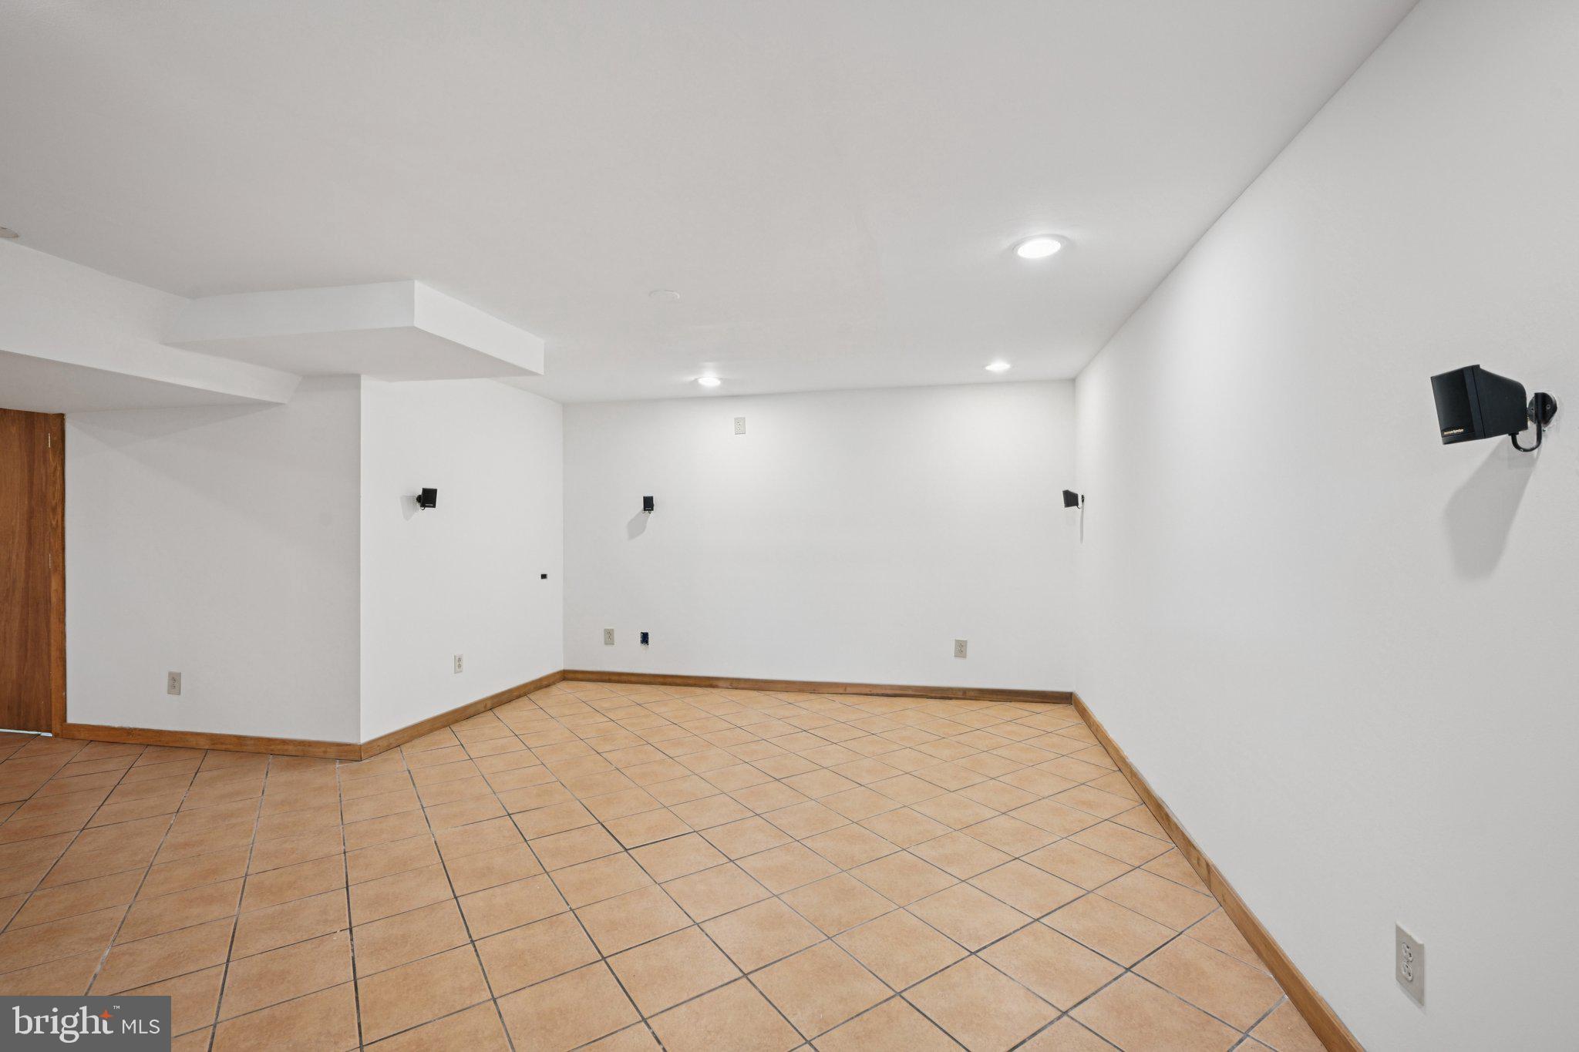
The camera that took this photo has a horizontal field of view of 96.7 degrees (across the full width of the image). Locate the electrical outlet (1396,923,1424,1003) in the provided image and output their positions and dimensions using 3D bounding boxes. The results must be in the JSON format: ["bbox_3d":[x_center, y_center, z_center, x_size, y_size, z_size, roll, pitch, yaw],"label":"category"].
[{"bbox_3d":[1.272,0.897,1.439,0.007,0.123,0.079,0,0,12],"label":"electrical outlet"}]

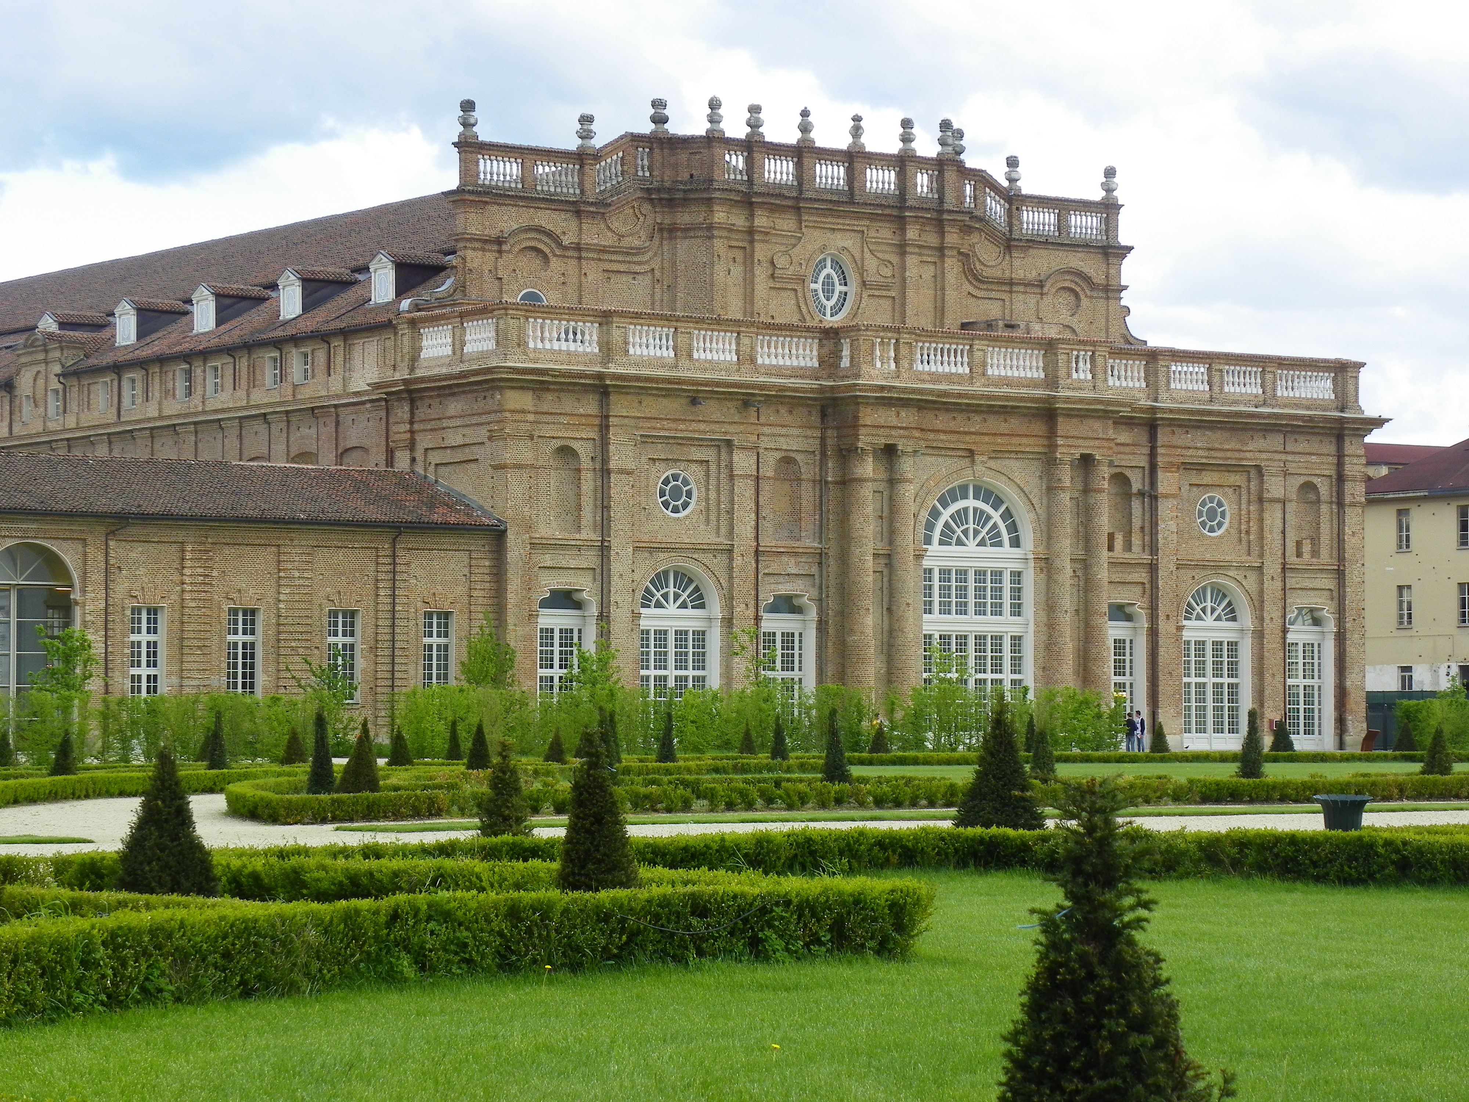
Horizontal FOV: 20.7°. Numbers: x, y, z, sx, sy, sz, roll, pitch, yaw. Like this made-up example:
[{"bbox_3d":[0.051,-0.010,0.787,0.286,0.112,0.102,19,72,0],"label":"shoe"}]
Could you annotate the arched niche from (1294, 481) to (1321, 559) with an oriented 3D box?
[{"bbox_3d":[25.223,-1.335,178.209,1.482,3.449,0.500,2,-3,-34],"label":"arched niche"}]

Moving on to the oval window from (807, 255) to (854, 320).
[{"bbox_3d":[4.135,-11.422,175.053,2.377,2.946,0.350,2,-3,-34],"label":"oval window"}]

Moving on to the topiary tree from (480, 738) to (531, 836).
[{"bbox_3d":[-2.474,2.679,43.474,0.540,1.309,0.540,0,-2,0],"label":"topiary tree"}]

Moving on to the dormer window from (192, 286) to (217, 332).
[{"bbox_3d":[-19.853,-9.143,152.378,0.600,1.837,1.911,2,-3,-35],"label":"dormer window"}]

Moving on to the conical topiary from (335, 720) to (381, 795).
[{"bbox_3d":[-5.690,3.282,60.972,0.740,1.410,0.740,0,-2,-5],"label":"conical topiary"}]

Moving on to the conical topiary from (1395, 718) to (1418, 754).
[{"bbox_3d":[22.830,6.419,136.972,0.760,1.451,0.760,0,-2,0],"label":"conical topiary"}]

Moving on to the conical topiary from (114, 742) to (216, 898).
[{"bbox_3d":[-3.982,2.020,28.274,0.760,1.310,0.760,1,-2,-8],"label":"conical topiary"}]

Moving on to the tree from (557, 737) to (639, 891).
[{"bbox_3d":[-1.054,2.143,30.972,0.630,1.428,0.630,0,-2,0],"label":"tree"}]

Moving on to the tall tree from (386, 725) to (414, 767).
[{"bbox_3d":[-7.384,4.469,89.026,0.638,1.257,0.638,0,-2,0],"label":"tall tree"}]

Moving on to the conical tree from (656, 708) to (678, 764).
[{"bbox_3d":[-1.684,4.716,99.967,0.520,1.662,0.520,0,-2,0],"label":"conical tree"}]

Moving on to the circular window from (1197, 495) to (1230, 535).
[{"bbox_3d":[20.402,-1.506,172.701,1.820,1.800,0.300,2,-3,-35],"label":"circular window"}]

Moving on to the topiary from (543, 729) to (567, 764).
[{"bbox_3d":[-4.473,4.974,99.978,0.600,1.123,0.600,0,-2,0],"label":"topiary"}]

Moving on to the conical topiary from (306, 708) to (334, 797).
[{"bbox_3d":[-5.907,3.011,57.532,0.442,1.550,0.442,0,-2,0],"label":"conical topiary"}]

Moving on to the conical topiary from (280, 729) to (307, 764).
[{"bbox_3d":[-10.388,4.740,94.978,0.670,1.125,0.670,0,-2,0],"label":"conical topiary"}]

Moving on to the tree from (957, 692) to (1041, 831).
[{"bbox_3d":[2.764,2.316,42.035,0.992,1.698,0.992,0,-2,0],"label":"tree"}]

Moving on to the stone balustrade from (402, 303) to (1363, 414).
[{"bbox_3d":[6.621,-6.417,142.145,37.802,2.127,7.742,2,-3,-35],"label":"stone balustrade"}]

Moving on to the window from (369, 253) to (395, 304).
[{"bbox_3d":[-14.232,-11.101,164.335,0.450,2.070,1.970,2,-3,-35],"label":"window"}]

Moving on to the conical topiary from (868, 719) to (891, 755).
[{"bbox_3d":[4.461,5.848,123.973,0.700,1.355,0.700,0,-2,0],"label":"conical topiary"}]

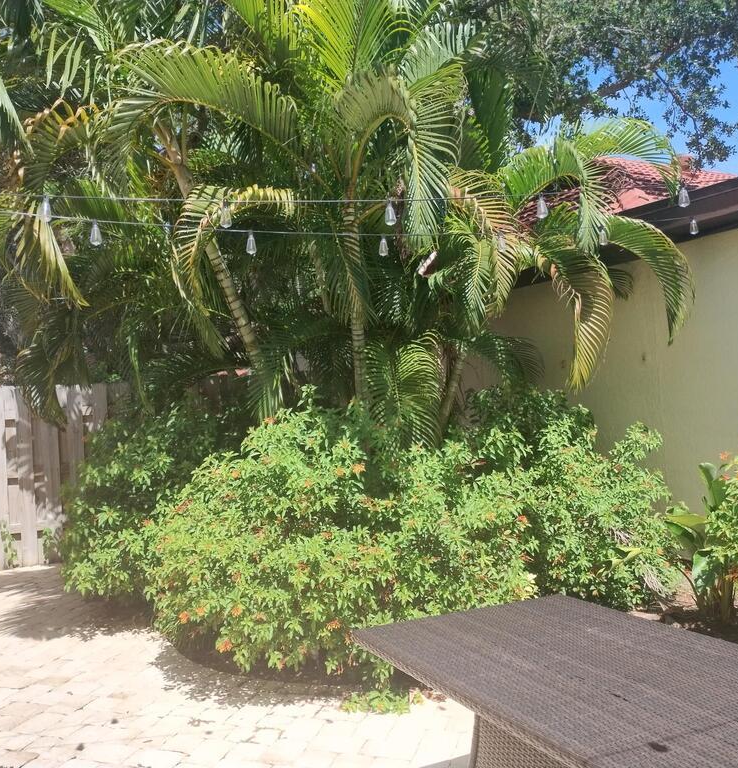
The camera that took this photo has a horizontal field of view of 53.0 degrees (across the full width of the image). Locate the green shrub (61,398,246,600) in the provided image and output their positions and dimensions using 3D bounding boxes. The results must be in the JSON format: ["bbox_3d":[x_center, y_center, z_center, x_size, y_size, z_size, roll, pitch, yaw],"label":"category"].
[{"bbox_3d":[-1.923,0.931,6.634,1.500,1.600,1.500,-1,-1,-18],"label":"green shrub"}]

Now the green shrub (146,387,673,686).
[{"bbox_3d":[0.365,0.827,5.134,3.400,1.550,1.800,-1,-1,-20],"label":"green shrub"}]

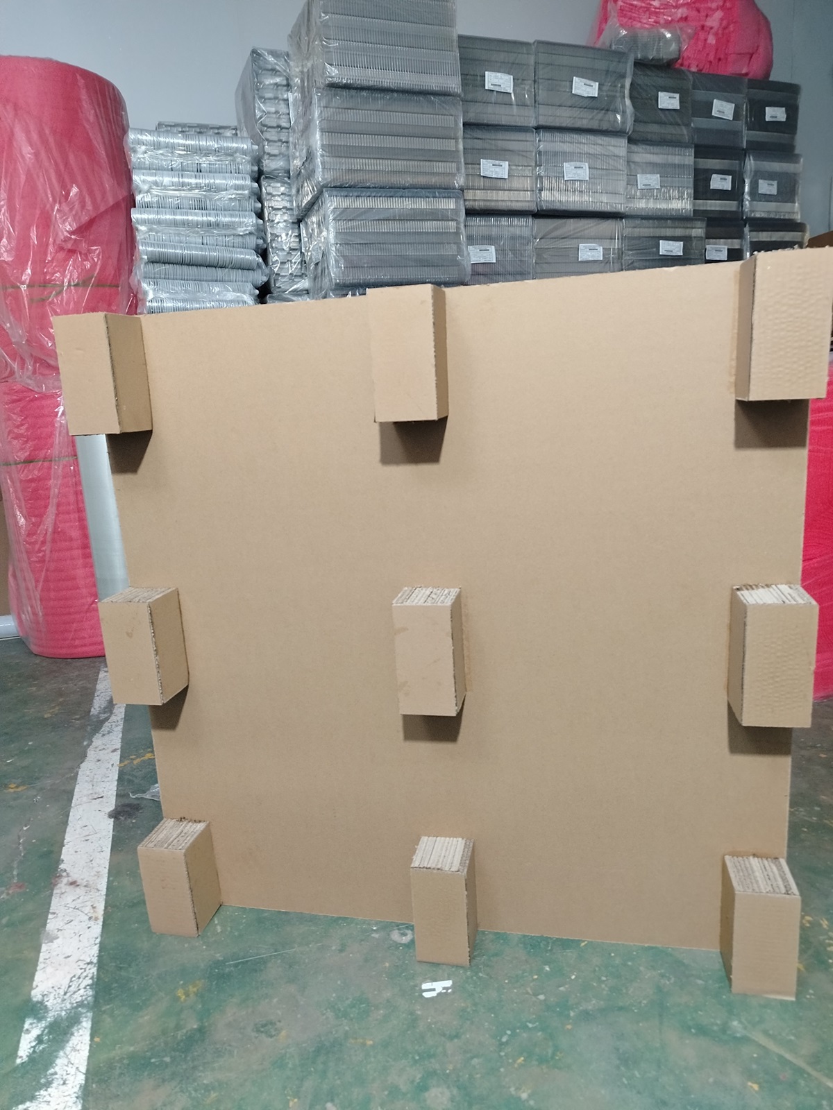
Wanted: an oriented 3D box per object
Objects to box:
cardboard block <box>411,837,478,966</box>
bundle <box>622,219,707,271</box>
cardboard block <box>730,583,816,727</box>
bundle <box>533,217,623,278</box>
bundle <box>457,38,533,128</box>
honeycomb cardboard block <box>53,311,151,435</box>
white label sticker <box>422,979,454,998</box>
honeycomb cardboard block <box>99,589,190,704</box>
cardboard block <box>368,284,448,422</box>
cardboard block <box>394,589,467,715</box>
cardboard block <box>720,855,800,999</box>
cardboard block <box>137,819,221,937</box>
[{"bbox_3d":[0.053,0.625,1.393,0.096,0.189,0.097,-1,13,12],"label":"cardboard block"},{"bbox_3d":[0.890,-1.187,3.117,0.382,0.265,0.360,-8,14,-19],"label":"bundle"},{"bbox_3d":[0.541,0.153,1.172,0.096,0.189,0.097,-1,13,12],"label":"cardboard block"},{"bbox_3d":[0.537,-1.134,2.995,0.381,0.265,0.360,-8,14,-19],"label":"bundle"},{"bbox_3d":[0.197,-1.633,2.766,0.319,0.263,0.360,-8,14,-19],"label":"bundle"},{"bbox_3d":[-0.523,-0.301,1.294,0.096,0.189,0.097,1,13,12],"label":"honeycomb cardboard block"},{"bbox_3d":[0.037,0.738,1.309,0.054,0.002,0.033,-5,13,-4],"label":"white label sticker"},{"bbox_3d":[-0.491,0.164,1.400,0.096,0.189,0.097,0,13,12],"label":"honeycomb cardboard block"},{"bbox_3d":[-0.010,-0.306,1.181,0.096,0.189,0.097,0,13,12],"label":"cardboard block"},{"bbox_3d":[0.024,0.161,1.287,0.096,0.189,0.097,-1,13,13],"label":"cardboard block"},{"bbox_3d":[0.568,0.616,1.278,0.096,0.189,0.097,-1,13,12],"label":"cardboard block"},{"bbox_3d":[-0.459,0.630,1.505,0.096,0.189,0.097,-2,13,13],"label":"cardboard block"}]

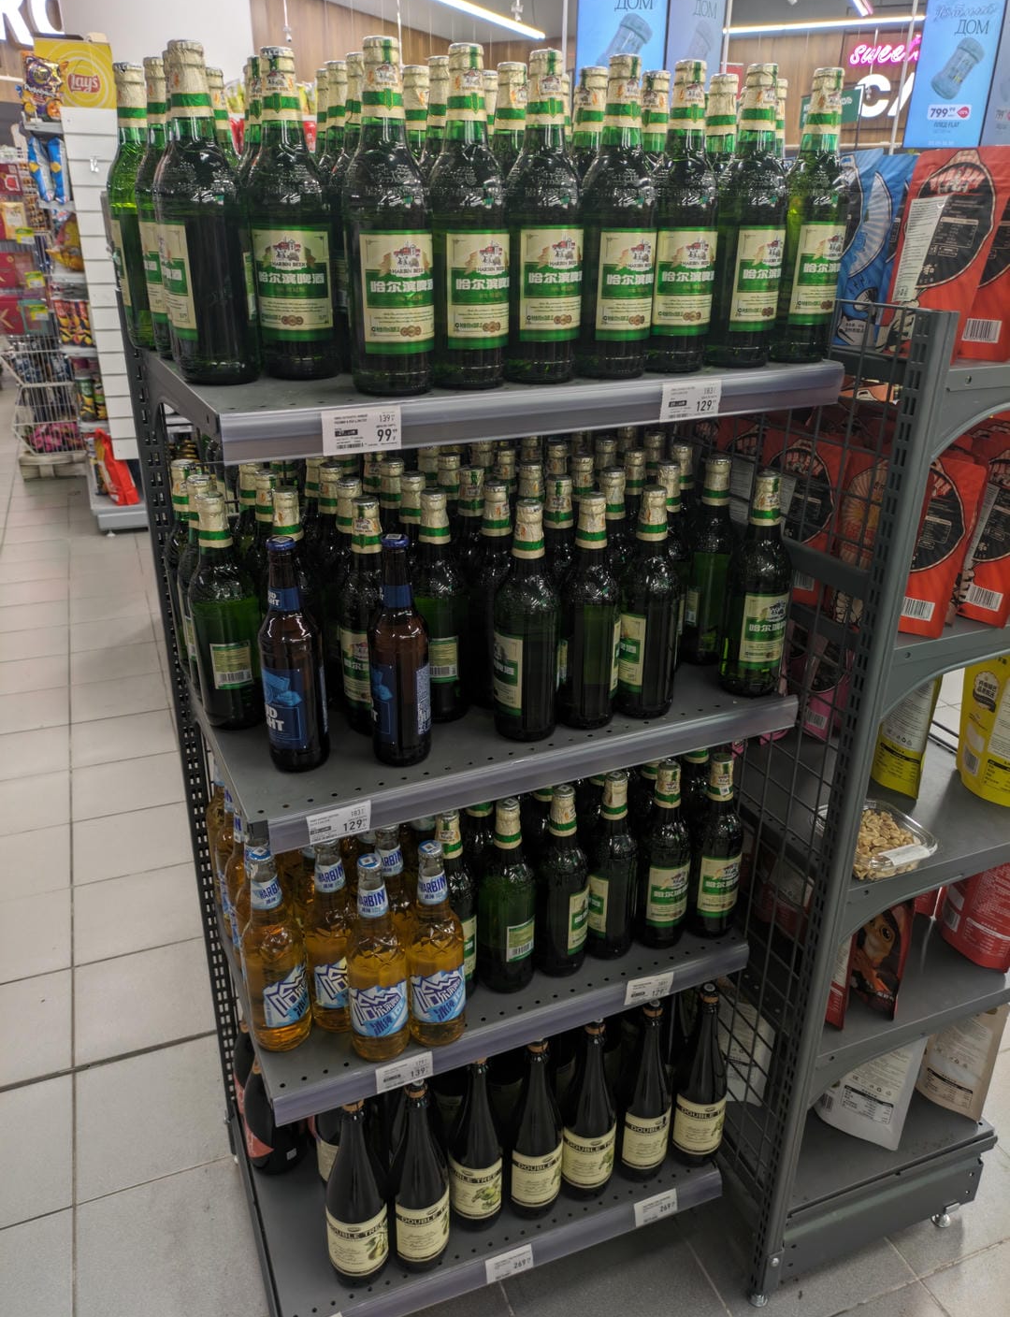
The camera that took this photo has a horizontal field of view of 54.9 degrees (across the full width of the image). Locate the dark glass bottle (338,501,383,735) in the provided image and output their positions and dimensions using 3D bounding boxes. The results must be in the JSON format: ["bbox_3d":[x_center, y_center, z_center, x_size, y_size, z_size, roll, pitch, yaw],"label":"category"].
[{"bbox_3d":[-0.149,-0.047,1.085,0.072,0.271,0.072,-1,25,-3],"label":"dark glass bottle"}]

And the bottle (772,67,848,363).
[{"bbox_3d":[0.319,-0.454,1.013,0.073,0.277,0.073,-9,25,-22],"label":"bottle"}]

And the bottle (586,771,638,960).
[{"bbox_3d":[0.143,0.273,1.284,0.068,0.271,0.068,0,25,0],"label":"bottle"}]

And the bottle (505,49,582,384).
[{"bbox_3d":[0.035,-0.394,0.884,0.072,0.272,0.072,-3,25,-9],"label":"bottle"}]

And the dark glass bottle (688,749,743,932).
[{"bbox_3d":[0.288,0.255,1.324,0.068,0.271,0.068,-5,25,-10],"label":"dark glass bottle"}]

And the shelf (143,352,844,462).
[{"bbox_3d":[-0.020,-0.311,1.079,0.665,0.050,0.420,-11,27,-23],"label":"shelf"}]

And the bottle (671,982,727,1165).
[{"bbox_3d":[0.308,0.636,1.501,0.081,0.316,0.081,1,23,0],"label":"bottle"}]

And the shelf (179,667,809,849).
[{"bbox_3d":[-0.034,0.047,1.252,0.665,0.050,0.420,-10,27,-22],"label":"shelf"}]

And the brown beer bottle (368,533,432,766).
[{"bbox_3d":[-0.110,-0.009,1.026,0.065,0.248,0.065,-6,26,-15],"label":"brown beer bottle"}]

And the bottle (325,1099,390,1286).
[{"bbox_3d":[-0.201,0.706,1.300,0.081,0.318,0.081,-4,25,-9],"label":"bottle"}]

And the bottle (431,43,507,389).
[{"bbox_3d":[-0.032,-0.381,0.855,0.068,0.271,0.068,0,25,0],"label":"bottle"}]

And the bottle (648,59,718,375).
[{"bbox_3d":[0.173,-0.423,0.948,0.068,0.271,0.068,-5,25,-11],"label":"bottle"}]

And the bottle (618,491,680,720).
[{"bbox_3d":[0.166,-0.064,1.120,0.071,0.271,0.071,1,25,0],"label":"bottle"}]

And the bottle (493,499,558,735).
[{"bbox_3d":[0.024,-0.042,1.092,0.073,0.277,0.073,1,23,0],"label":"bottle"}]

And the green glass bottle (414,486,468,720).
[{"bbox_3d":[-0.077,-0.060,1.118,0.068,0.271,0.068,0,25,0],"label":"green glass bottle"}]

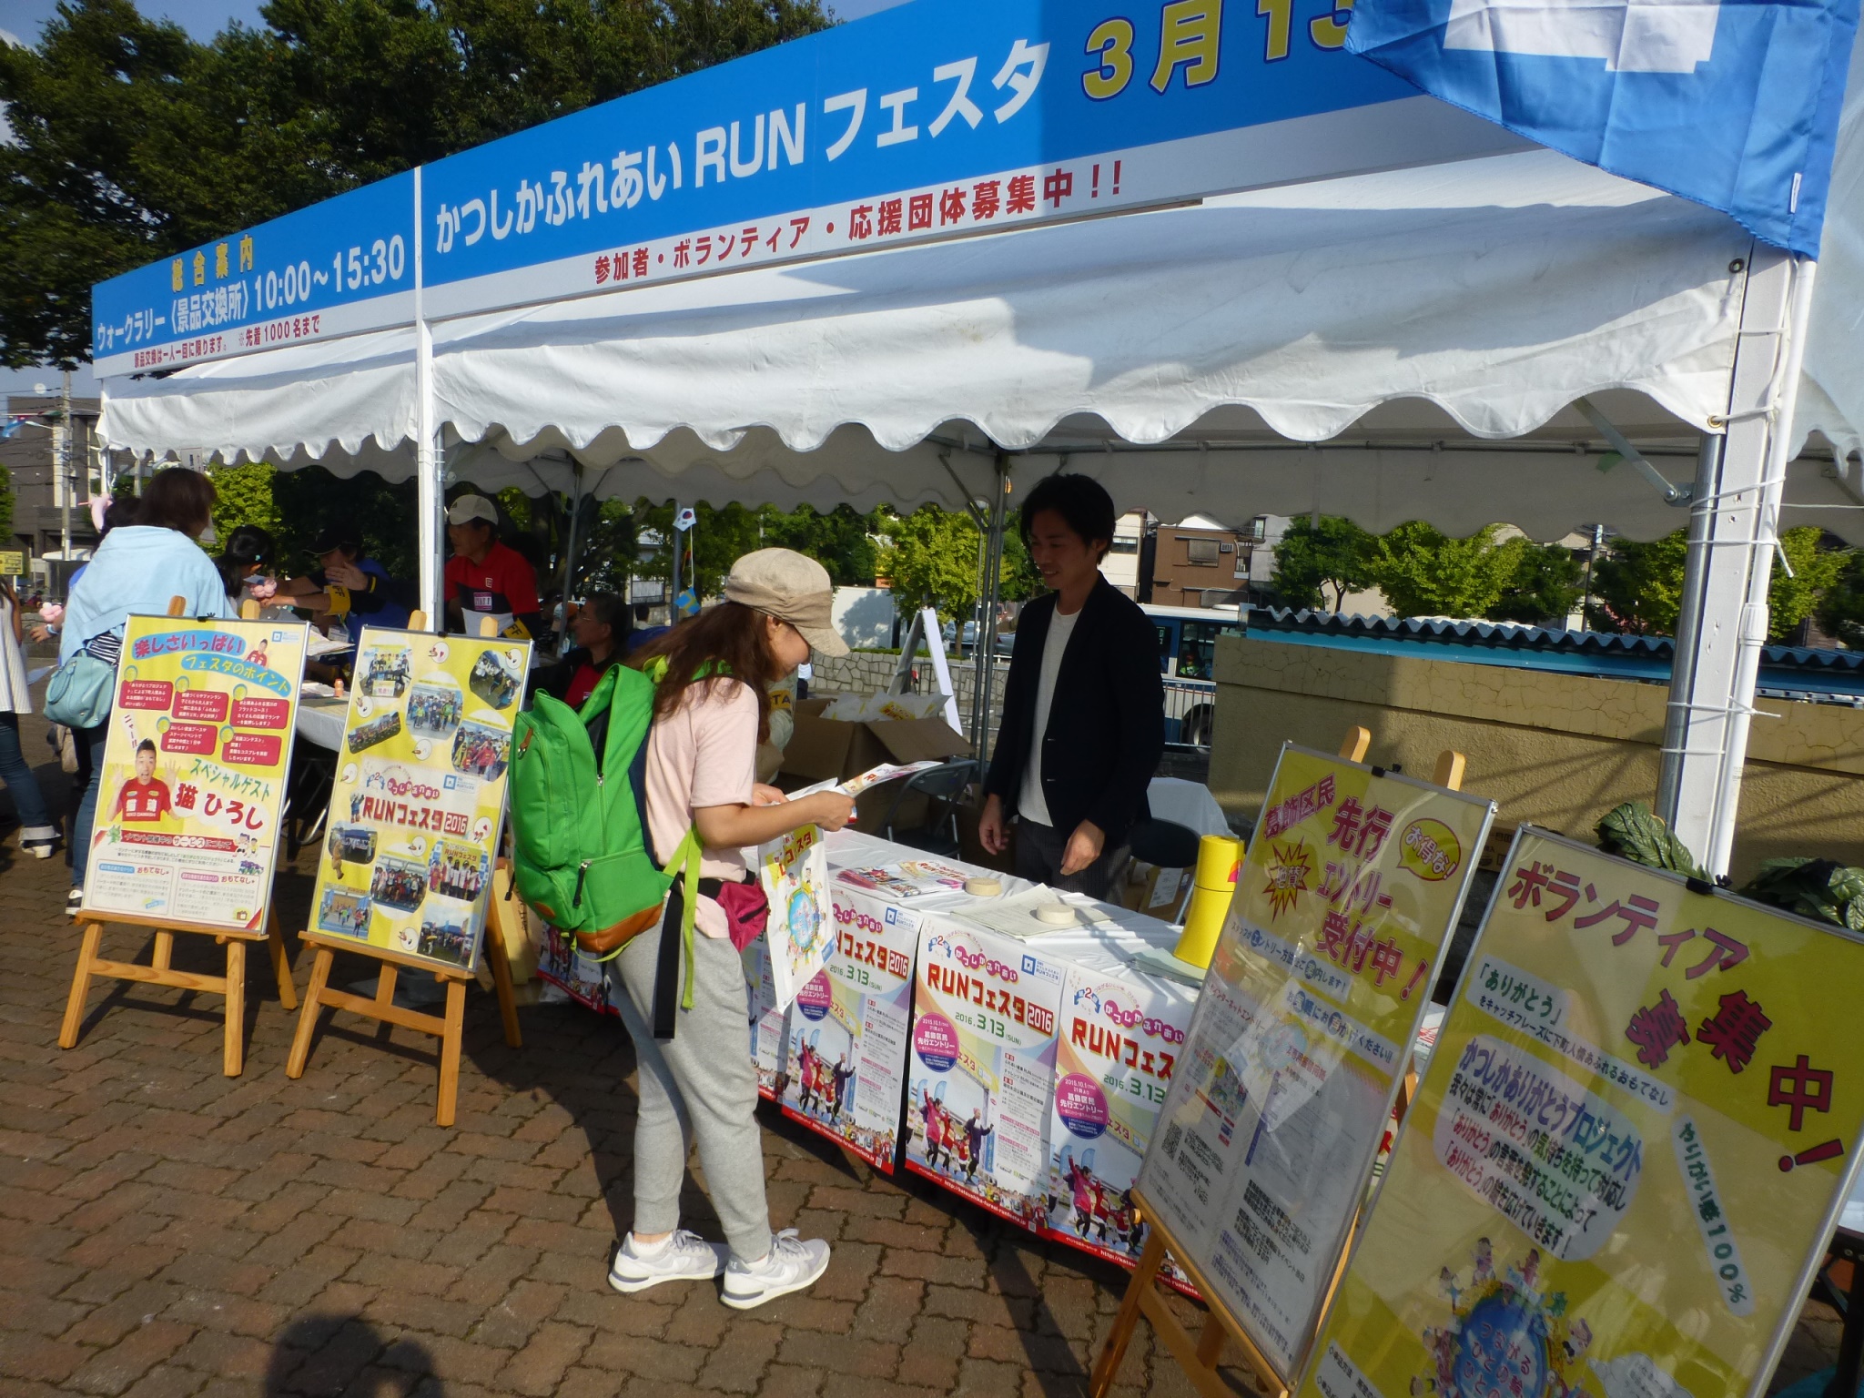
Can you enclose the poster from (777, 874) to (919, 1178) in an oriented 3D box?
[{"bbox_3d":[-0.197,0.754,3.046,0.420,0.594,0.010,10,5,43],"label":"poster"}]

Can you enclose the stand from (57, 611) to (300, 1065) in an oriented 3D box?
[{"bbox_3d":[-2.102,0.353,3.750,0.620,1.280,0.512,4,8,13],"label":"stand"}]

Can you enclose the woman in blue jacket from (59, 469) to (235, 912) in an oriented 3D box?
[{"bbox_3d":[-3.027,-0.039,4.972,0.560,1.660,0.480,4,7,9],"label":"woman in blue jacket"}]

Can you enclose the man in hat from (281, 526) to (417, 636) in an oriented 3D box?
[{"bbox_3d":[-2.785,-0.085,6.199,0.620,1.460,0.520,-4,10,-44],"label":"man in hat"}]

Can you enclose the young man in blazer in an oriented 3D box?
[{"bbox_3d":[0.352,0.292,3.384,0.500,1.720,0.360,9,10,41],"label":"young man in blazer"}]

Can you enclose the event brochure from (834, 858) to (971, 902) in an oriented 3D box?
[{"bbox_3d":[-0.072,0.439,3.283,0.320,0.015,0.280,10,10,43],"label":"event brochure"}]

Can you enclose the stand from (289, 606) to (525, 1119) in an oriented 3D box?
[{"bbox_3d":[-1.370,0.411,3.564,0.620,1.280,0.523,6,8,25],"label":"stand"}]

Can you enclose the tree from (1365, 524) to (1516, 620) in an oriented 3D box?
[{"bbox_3d":[12.761,-2.103,31.657,3.800,5.372,3.800,5,8,21],"label":"tree"}]

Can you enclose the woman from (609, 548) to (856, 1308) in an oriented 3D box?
[{"bbox_3d":[-0.423,0.453,2.676,0.520,1.510,0.450,0,8,-18],"label":"woman"}]

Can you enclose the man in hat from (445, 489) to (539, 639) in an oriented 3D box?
[{"bbox_3d":[-1.893,-0.046,5.550,0.520,1.630,0.420,8,9,35],"label":"man in hat"}]

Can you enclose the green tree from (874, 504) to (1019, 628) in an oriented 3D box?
[{"bbox_3d":[0.744,-3.729,35.679,4.100,5.030,4.100,3,7,1],"label":"green tree"}]

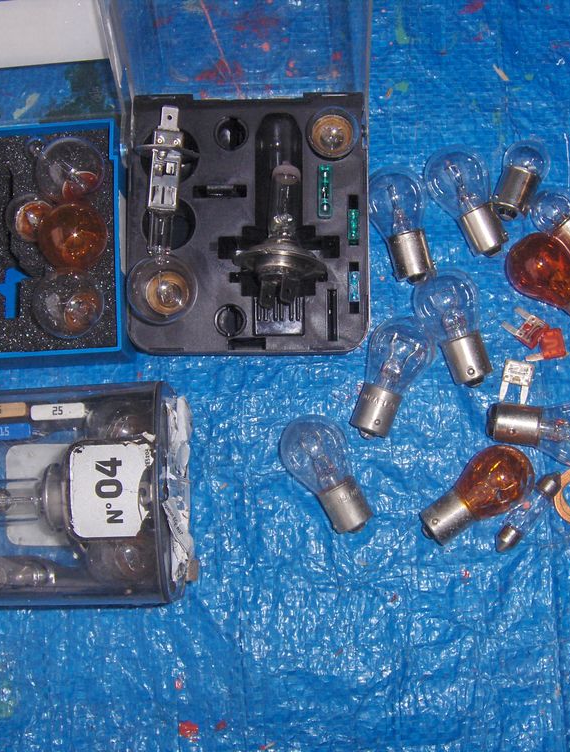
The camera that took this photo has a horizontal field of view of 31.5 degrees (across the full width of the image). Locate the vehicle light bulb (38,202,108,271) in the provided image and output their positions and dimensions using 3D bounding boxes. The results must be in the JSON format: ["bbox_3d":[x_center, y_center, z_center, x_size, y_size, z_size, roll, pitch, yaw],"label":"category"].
[{"bbox_3d":[-0.081,-0.051,0.402,0.026,0.051,0.026,-2,79,2],"label":"vehicle light bulb"}]

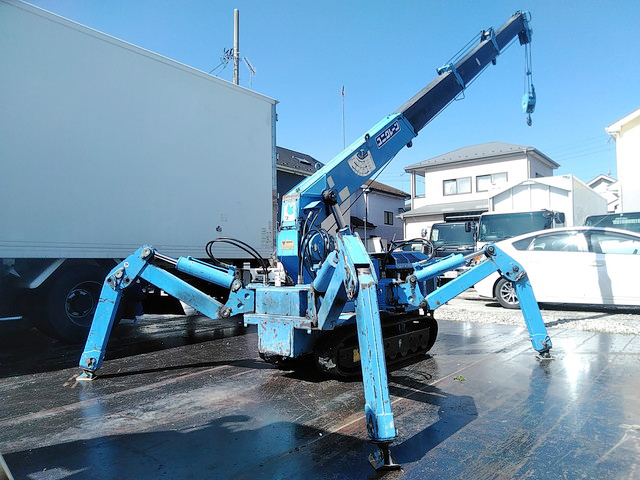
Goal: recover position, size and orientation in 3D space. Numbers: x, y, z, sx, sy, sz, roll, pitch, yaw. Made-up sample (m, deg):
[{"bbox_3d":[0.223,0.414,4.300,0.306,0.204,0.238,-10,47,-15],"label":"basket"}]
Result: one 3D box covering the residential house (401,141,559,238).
[{"bbox_3d":[9.057,-1.762,28.189,7.055,7.617,6.612,-3,-4,37],"label":"residential house"}]

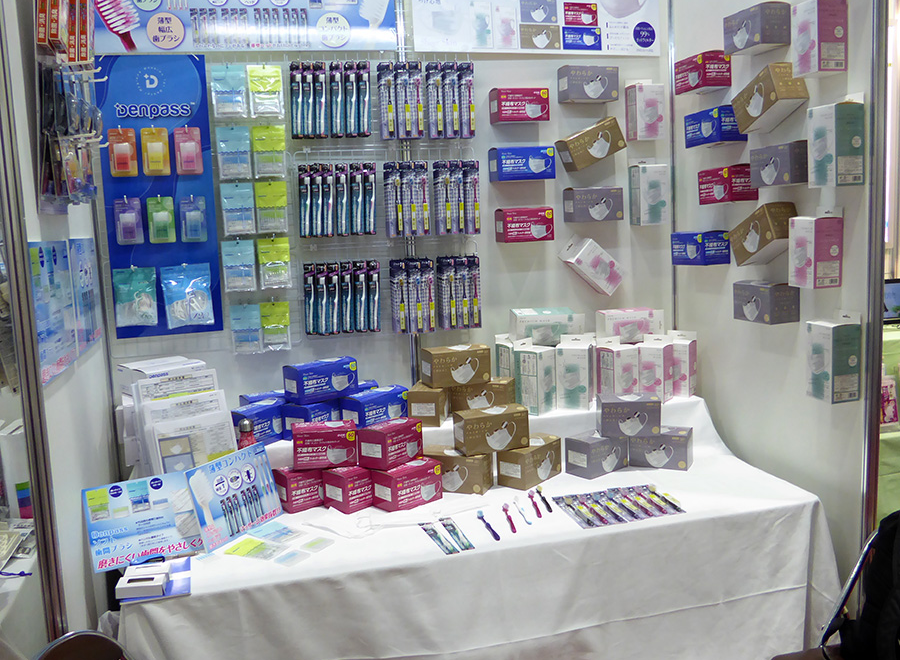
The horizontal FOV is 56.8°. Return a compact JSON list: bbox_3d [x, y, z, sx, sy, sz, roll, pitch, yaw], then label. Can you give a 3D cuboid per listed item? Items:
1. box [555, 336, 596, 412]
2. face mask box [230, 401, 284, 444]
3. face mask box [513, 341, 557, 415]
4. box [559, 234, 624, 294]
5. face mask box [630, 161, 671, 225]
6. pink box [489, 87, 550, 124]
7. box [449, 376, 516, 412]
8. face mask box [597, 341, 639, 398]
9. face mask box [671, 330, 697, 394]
[{"bbox_3d":[0.412,0.139,2.740,0.105,0.232,0.084,1,9,19],"label":"box"},{"bbox_3d":[-0.571,0.282,2.475,0.096,0.107,0.201,1,8,28],"label":"face mask box"},{"bbox_3d":[0.262,0.148,2.538,0.086,0.202,0.101,4,10,40],"label":"face mask box"},{"bbox_3d":[0.506,-0.231,2.952,0.213,0.103,0.087,40,-6,-17],"label":"box"},{"bbox_3d":[0.710,-0.479,2.967,0.104,0.204,0.085,-5,8,-14],"label":"face mask box"},{"bbox_3d":[0.236,-0.756,2.820,0.179,0.106,0.095,-5,9,-14],"label":"pink box"},{"bbox_3d":[0.104,0.206,2.570,0.180,0.106,0.096,2,9,28],"label":"box"},{"bbox_3d":[0.569,0.153,2.817,0.102,0.184,0.087,-7,9,-30],"label":"face mask box"},{"bbox_3d":[0.795,0.119,2.893,0.102,0.215,0.086,2,8,32],"label":"face mask box"}]

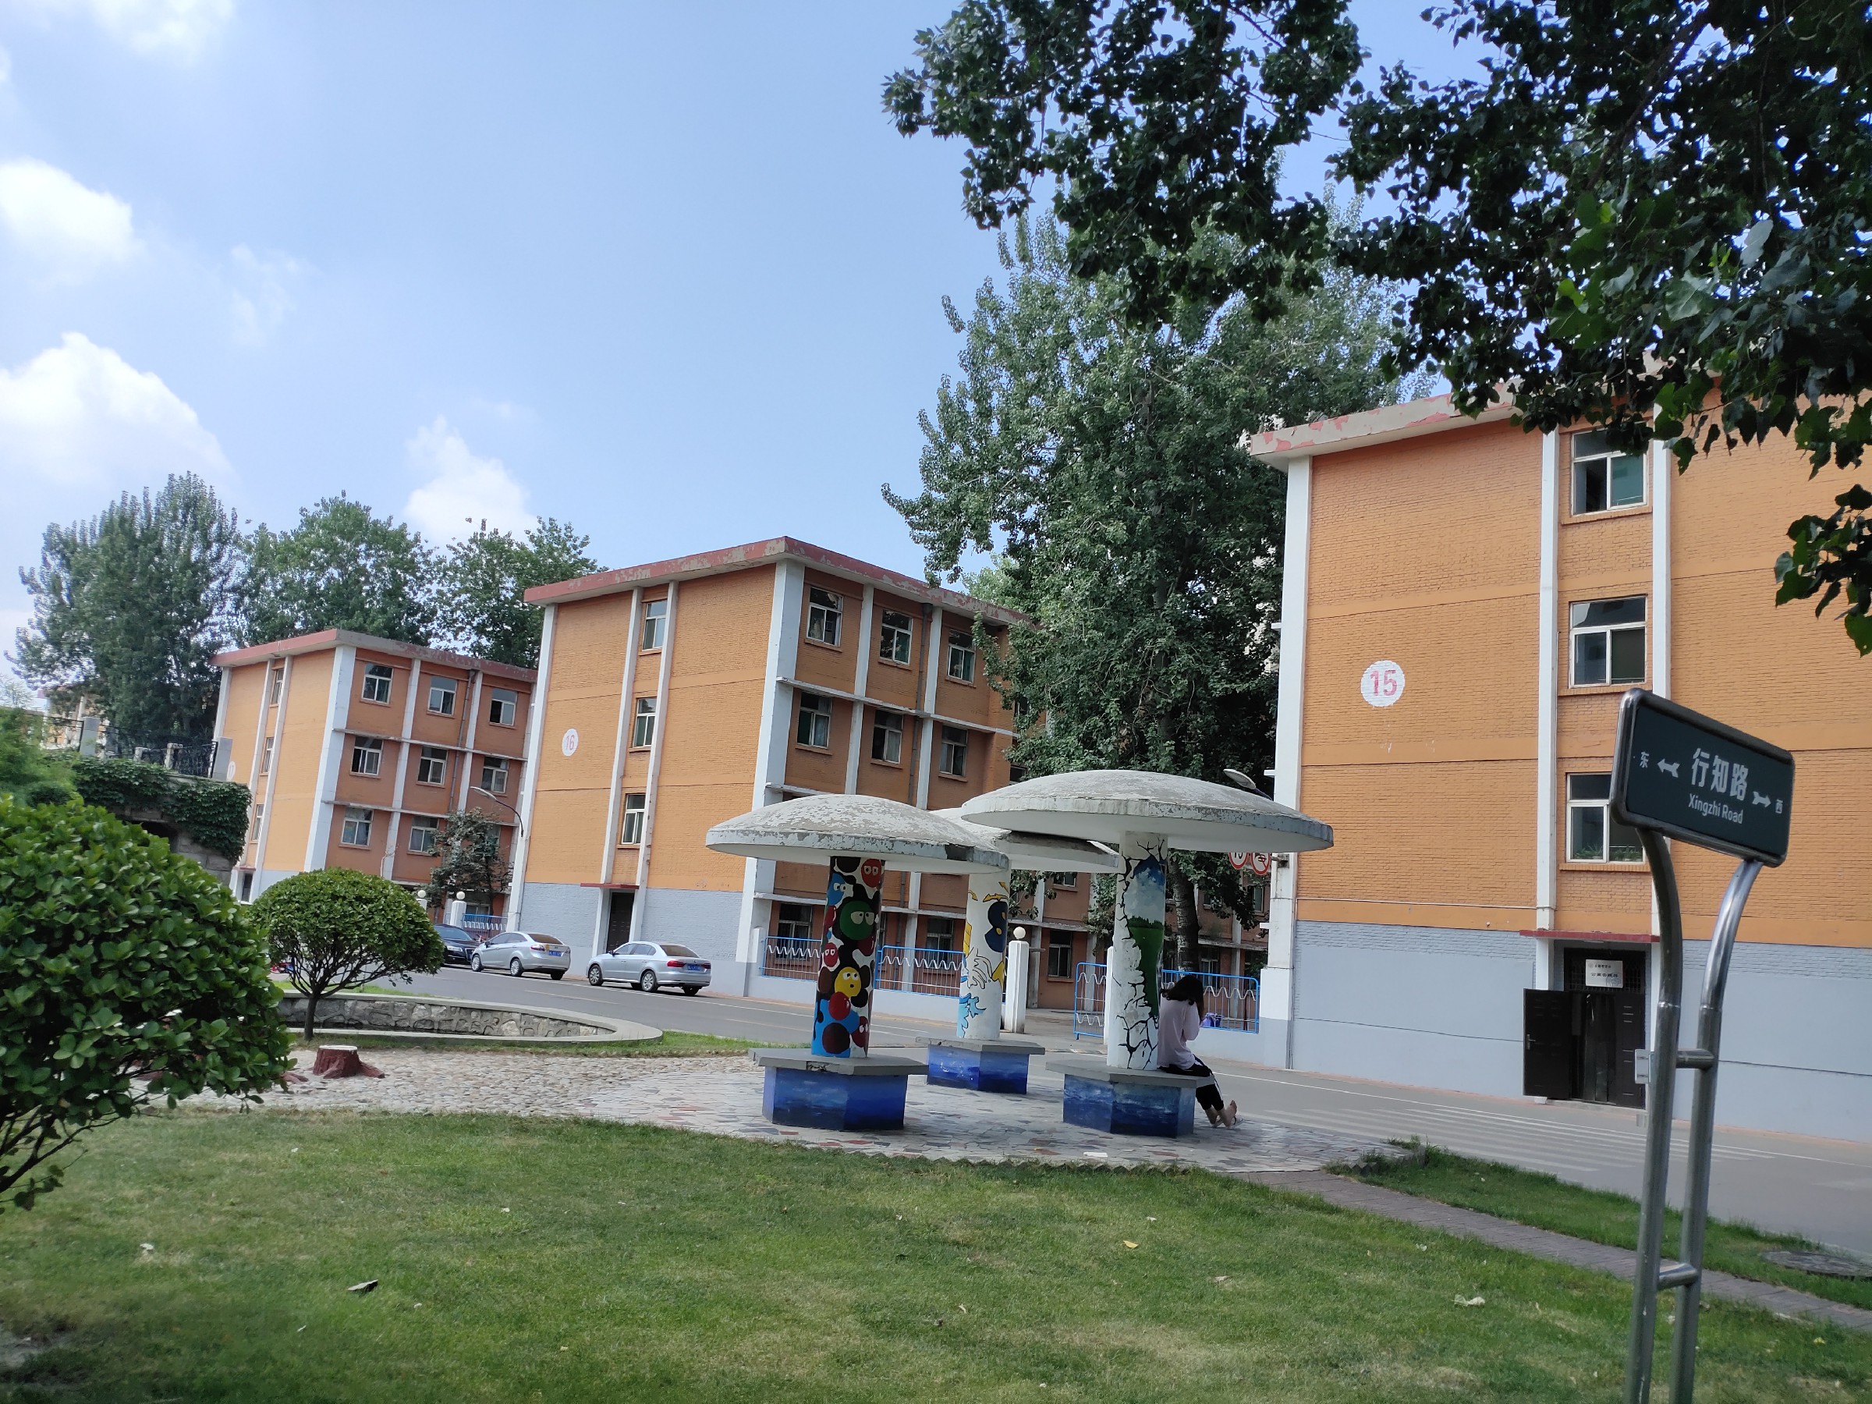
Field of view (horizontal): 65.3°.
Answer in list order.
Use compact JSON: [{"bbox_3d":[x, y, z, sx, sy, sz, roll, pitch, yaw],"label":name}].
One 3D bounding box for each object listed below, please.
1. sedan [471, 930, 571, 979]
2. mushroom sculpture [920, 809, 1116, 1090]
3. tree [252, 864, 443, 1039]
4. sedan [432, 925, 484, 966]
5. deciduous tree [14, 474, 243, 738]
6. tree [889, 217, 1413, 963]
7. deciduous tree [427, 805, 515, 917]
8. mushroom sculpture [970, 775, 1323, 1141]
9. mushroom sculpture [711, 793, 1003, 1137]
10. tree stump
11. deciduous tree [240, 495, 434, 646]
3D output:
[{"bbox_3d":[-13.738,8.416,48.801,4.320,1.460,1.720,-5,-13,44],"label":"sedan"},{"bbox_3d":[0.530,2.558,15.297,2.730,2.880,2.730,4,-9,3],"label":"mushroom sculpture"},{"bbox_3d":[-5.963,2.559,14.767,1.860,1.700,1.820,8,-10,-21],"label":"tree"},{"bbox_3d":[-17.669,8.758,52.634,4.650,1.460,1.800,-5,-13,44],"label":"sedan"},{"bbox_3d":[-45.842,-0.655,82.100,11.800,25.220,11.300,10,-11,-29],"label":"deciduous tree"},{"bbox_3d":[5.916,-2.563,38.636,13.000,22.660,12.300,3,-9,8],"label":"tree"},{"bbox_3d":[-18.558,7.226,58.018,3.400,6.050,3.300,7,-10,-17],"label":"deciduous tree"},{"bbox_3d":[1.787,2.144,12.844,3.260,3.100,3.260,3,-9,8],"label":"mushroom sculpture"},{"bbox_3d":[-0.709,2.010,11.613,2.430,2.570,2.430,5,-9,-3],"label":"mushroom sculpture"},{"bbox_3d":[-4.863,2.936,11.983,0.540,0.220,0.480,8,-10,-20],"label":"tree stump"},{"bbox_3d":[-36.360,0.365,87.365,11.000,26.400,10.500,8,-10,-22],"label":"deciduous tree"}]

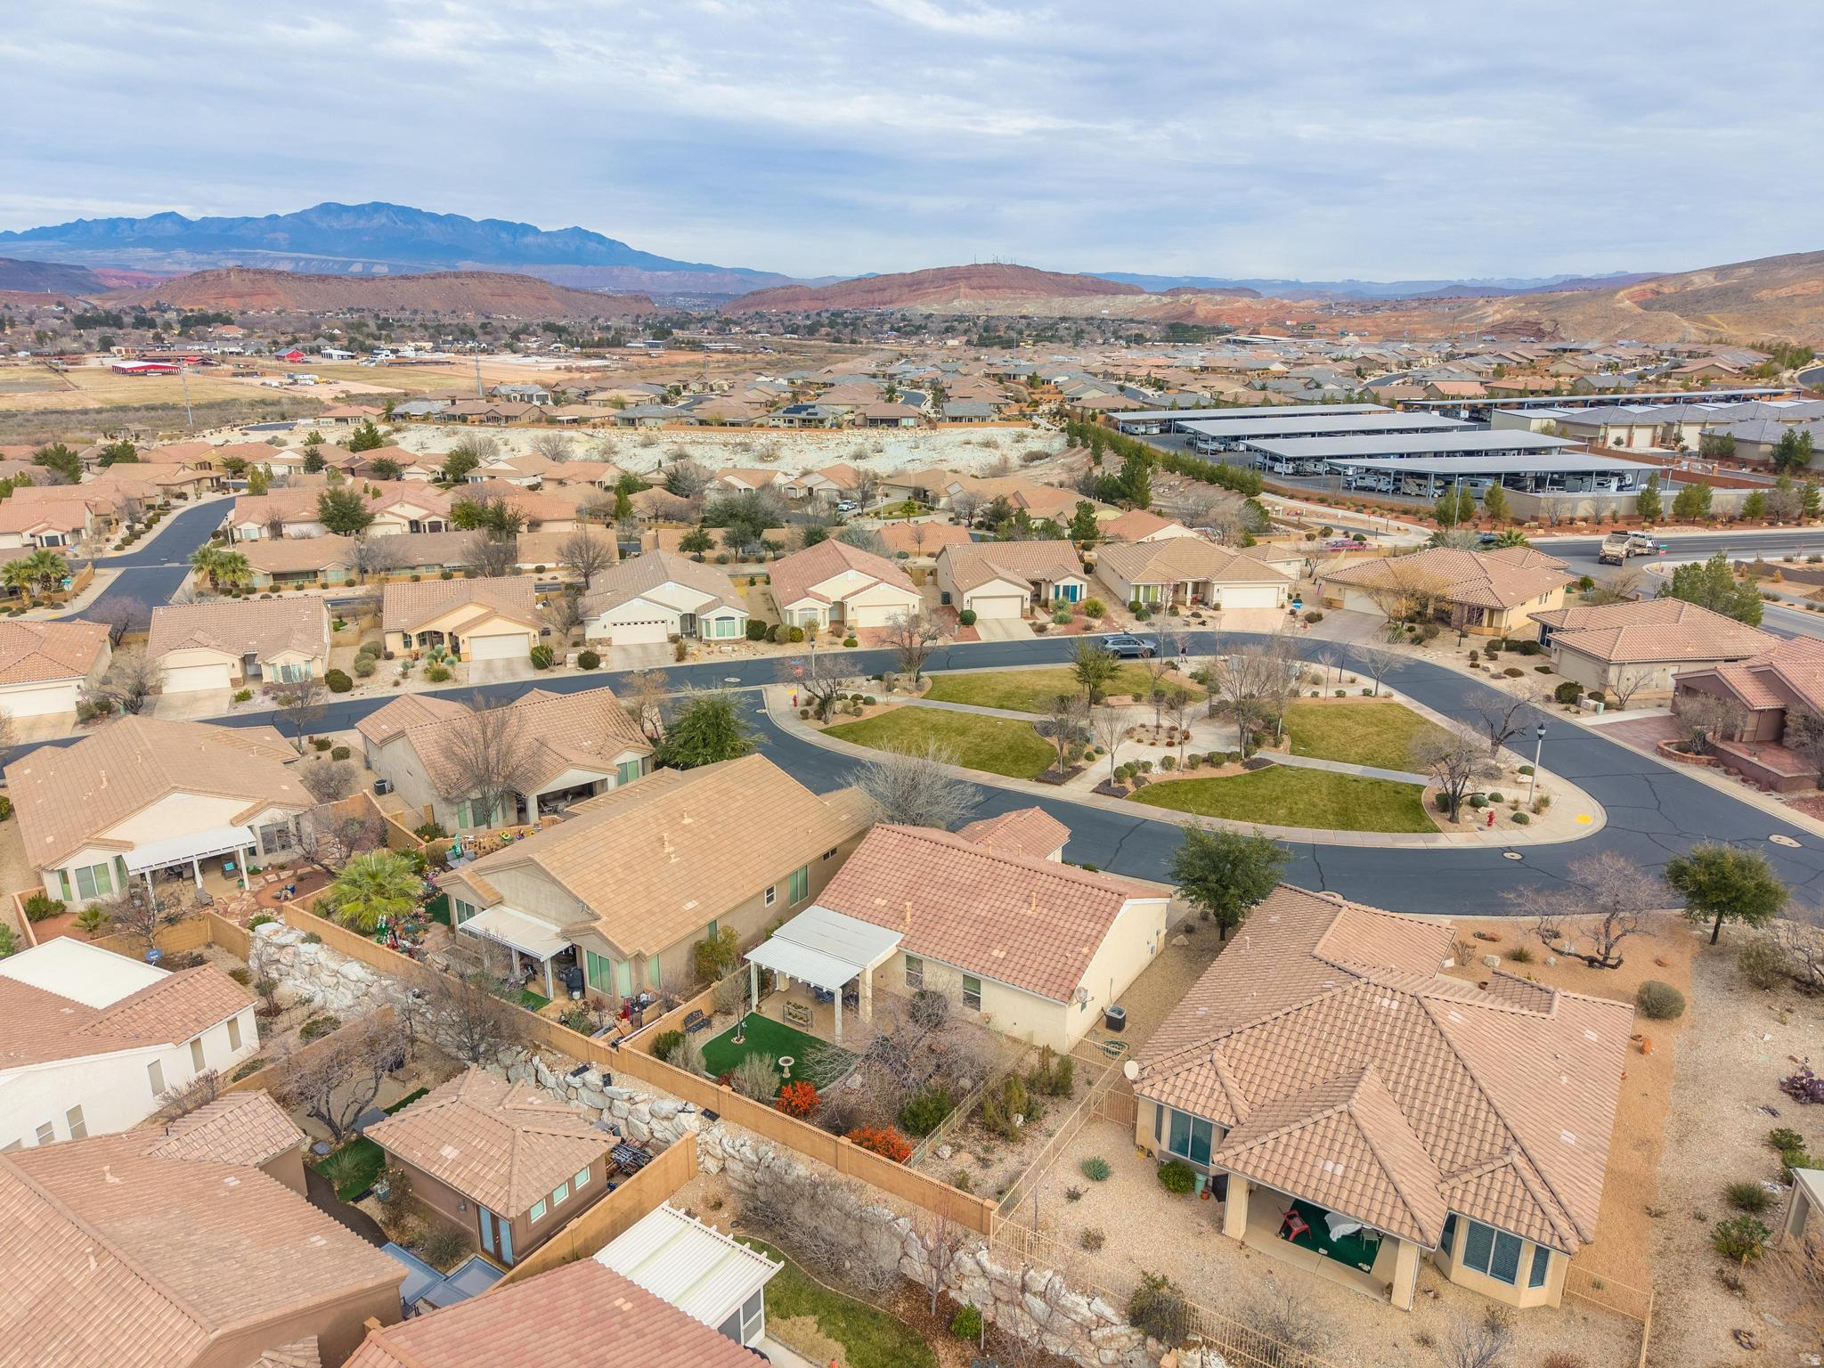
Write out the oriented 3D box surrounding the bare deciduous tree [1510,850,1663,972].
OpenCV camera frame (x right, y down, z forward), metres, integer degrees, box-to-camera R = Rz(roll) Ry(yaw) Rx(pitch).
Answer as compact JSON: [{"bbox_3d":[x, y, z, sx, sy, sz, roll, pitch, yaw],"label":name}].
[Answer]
[{"bbox_3d":[29.631,10.034,55.780,6.500,5.200,5.800,10,20,29],"label":"bare deciduous tree"}]

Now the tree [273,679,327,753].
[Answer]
[{"bbox_3d":[-40.890,2.190,84.490,3.650,5.270,3.650,0,17,0],"label":"tree"}]

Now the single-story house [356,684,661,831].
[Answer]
[{"bbox_3d":[-25.440,3.670,79.800,13.300,5.300,19.000,-14,22,-38],"label":"single-story house"}]

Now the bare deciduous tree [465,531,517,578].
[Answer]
[{"bbox_3d":[-46.870,-14.380,140.780,5.900,5.390,5.900,0,17,0],"label":"bare deciduous tree"}]

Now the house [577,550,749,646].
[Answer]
[{"bbox_3d":[-24.070,-8.460,120.020,15.200,5.400,19.800,-4,18,-15],"label":"house"}]

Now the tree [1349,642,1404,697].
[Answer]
[{"bbox_3d":[36.191,-1.096,98.433,4.300,4.400,4.300,7,19,20],"label":"tree"}]

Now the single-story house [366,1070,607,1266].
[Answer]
[{"bbox_3d":[-14.145,15.920,43.335,7.607,3.400,5.002,11,21,32],"label":"single-story house"}]

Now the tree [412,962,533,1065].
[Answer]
[{"bbox_3d":[-17.306,13.176,49.867,4.468,4.030,4.468,-7,19,-21],"label":"tree"}]

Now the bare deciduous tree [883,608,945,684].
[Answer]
[{"bbox_3d":[0.052,-2.864,101.102,5.200,6.000,5.200,0,17,0],"label":"bare deciduous tree"}]

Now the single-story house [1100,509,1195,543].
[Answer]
[{"bbox_3d":[30.820,-20.290,173.530,17.200,5.200,12.500,-4,18,-14],"label":"single-story house"}]

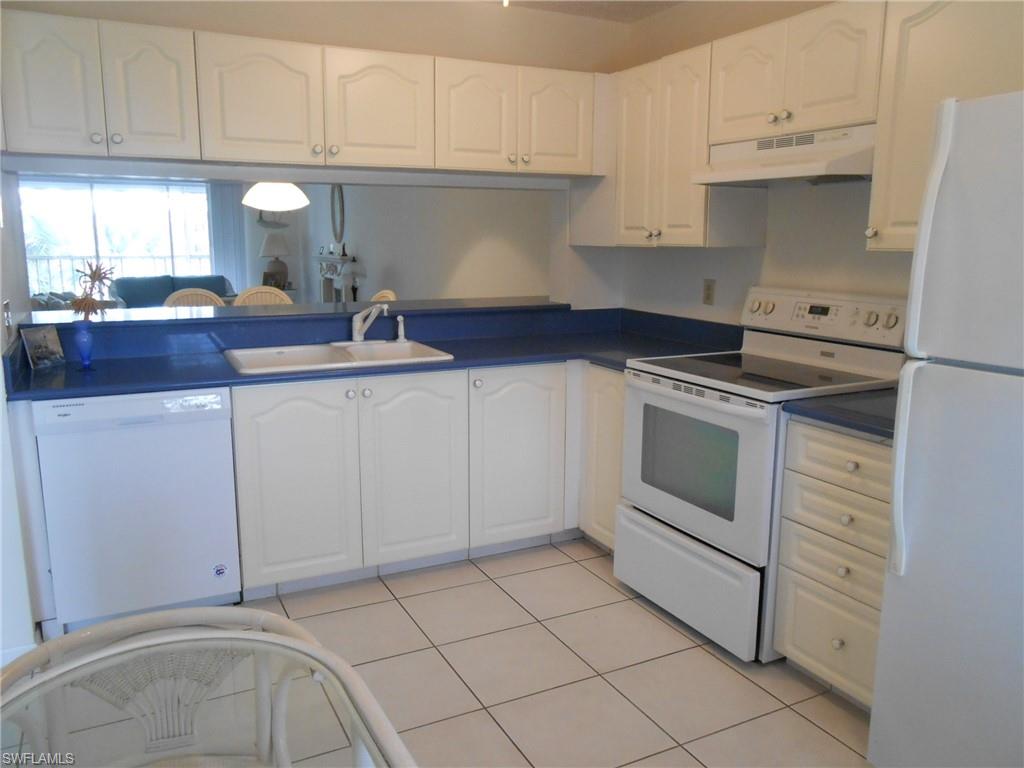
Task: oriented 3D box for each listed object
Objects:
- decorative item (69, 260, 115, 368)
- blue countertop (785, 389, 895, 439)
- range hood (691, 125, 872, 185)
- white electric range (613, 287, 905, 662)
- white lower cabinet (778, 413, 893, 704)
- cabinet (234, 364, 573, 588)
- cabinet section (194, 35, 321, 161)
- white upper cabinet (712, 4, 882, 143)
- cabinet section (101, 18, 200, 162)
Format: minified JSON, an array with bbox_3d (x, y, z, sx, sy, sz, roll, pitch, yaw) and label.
[{"bbox_3d":[-1.566,-0.251,2.872,0.138,0.396,0.150,-5,11,-26],"label":"decorative item"},{"bbox_3d":[1.216,0.088,2.225,0.662,0.040,0.534,-5,12,-26],"label":"blue countertop"},{"bbox_3d":[1.023,-0.799,2.737,0.483,0.150,0.761,-5,11,-26],"label":"range hood"},{"bbox_3d":[0.912,0.259,2.860,0.710,1.180,0.762,-5,11,-26],"label":"white electric range"},{"bbox_3d":[1.232,0.487,2.311,0.621,0.776,0.532,-5,12,-26],"label":"white lower cabinet"},{"bbox_3d":[-0.501,0.296,3.392,1.421,0.786,0.600,-5,11,-26],"label":"cabinet"},{"bbox_3d":[-1.014,-1.100,3.064,0.462,0.447,0.330,-5,11,-26],"label":"cabinet section"},{"bbox_3d":[1.092,-1.070,2.724,0.328,0.389,0.761,-5,11,-26],"label":"white upper cabinet"},{"bbox_3d":[-1.359,-1.069,2.896,0.308,0.447,0.330,-5,11,-26],"label":"cabinet section"}]

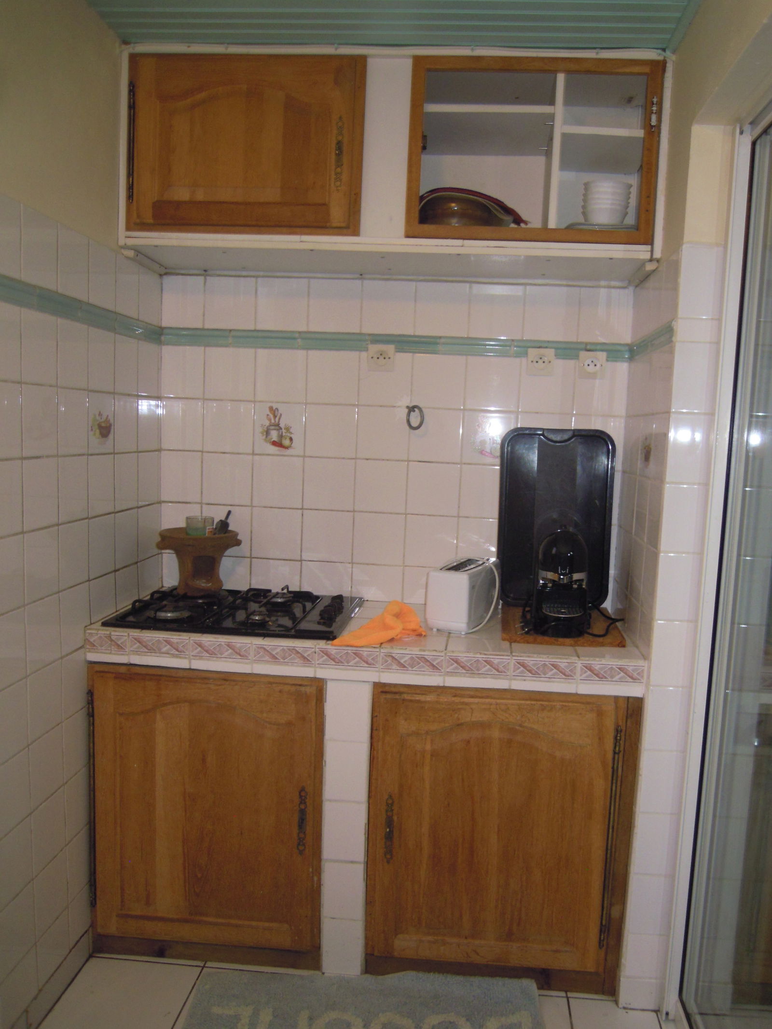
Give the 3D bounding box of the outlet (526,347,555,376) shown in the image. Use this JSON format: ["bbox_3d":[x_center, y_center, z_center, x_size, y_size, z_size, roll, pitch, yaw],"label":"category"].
[{"bbox_3d":[0.434,-0.425,2.327,0.077,0.077,0.014,3,6,5],"label":"outlet"}]

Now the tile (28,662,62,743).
[{"bbox_3d":[-0.739,0.406,1.805,0.010,0.150,0.150,2,6,6],"label":"tile"}]

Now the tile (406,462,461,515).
[{"bbox_3d":[0.136,-0.074,2.385,0.150,0.150,0.010,2,6,6],"label":"tile"}]

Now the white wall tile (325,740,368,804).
[{"bbox_3d":[-0.099,0.631,2.047,0.105,0.150,0.008,3,6,6],"label":"white wall tile"}]

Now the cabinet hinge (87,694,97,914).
[{"bbox_3d":[-0.745,0.723,2.109,0.015,0.574,0.016,3,6,6],"label":"cabinet hinge"}]

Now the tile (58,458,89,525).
[{"bbox_3d":[-0.734,-0.060,1.948,0.009,0.150,0.150,3,6,5],"label":"tile"}]

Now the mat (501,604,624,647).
[{"bbox_3d":[0.462,0.292,2.231,0.302,0.014,0.390,3,6,8],"label":"mat"}]

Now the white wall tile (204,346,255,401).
[{"bbox_3d":[-0.454,-0.409,2.415,0.150,0.150,0.010,2,6,6],"label":"white wall tile"}]

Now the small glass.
[{"bbox_3d":[-0.506,0.031,2.260,0.075,0.057,0.075,2,6,6],"label":"small glass"}]

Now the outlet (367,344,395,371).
[{"bbox_3d":[-0.012,-0.444,2.368,0.077,0.077,0.014,3,6,5],"label":"outlet"}]

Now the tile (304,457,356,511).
[{"bbox_3d":[-0.165,-0.090,2.453,0.150,0.150,0.009,3,6,5],"label":"tile"}]

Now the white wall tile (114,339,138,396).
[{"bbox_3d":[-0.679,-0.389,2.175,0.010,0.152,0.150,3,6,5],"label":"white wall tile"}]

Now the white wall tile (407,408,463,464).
[{"bbox_3d":[0.147,-0.228,2.411,0.150,0.150,0.009,3,6,5],"label":"white wall tile"}]

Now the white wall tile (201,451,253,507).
[{"bbox_3d":[-0.472,-0.104,2.480,0.150,0.150,0.009,3,6,5],"label":"white wall tile"}]

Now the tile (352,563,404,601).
[{"bbox_3d":[-0.024,0.201,2.452,0.150,0.103,0.008,3,6,6],"label":"tile"}]

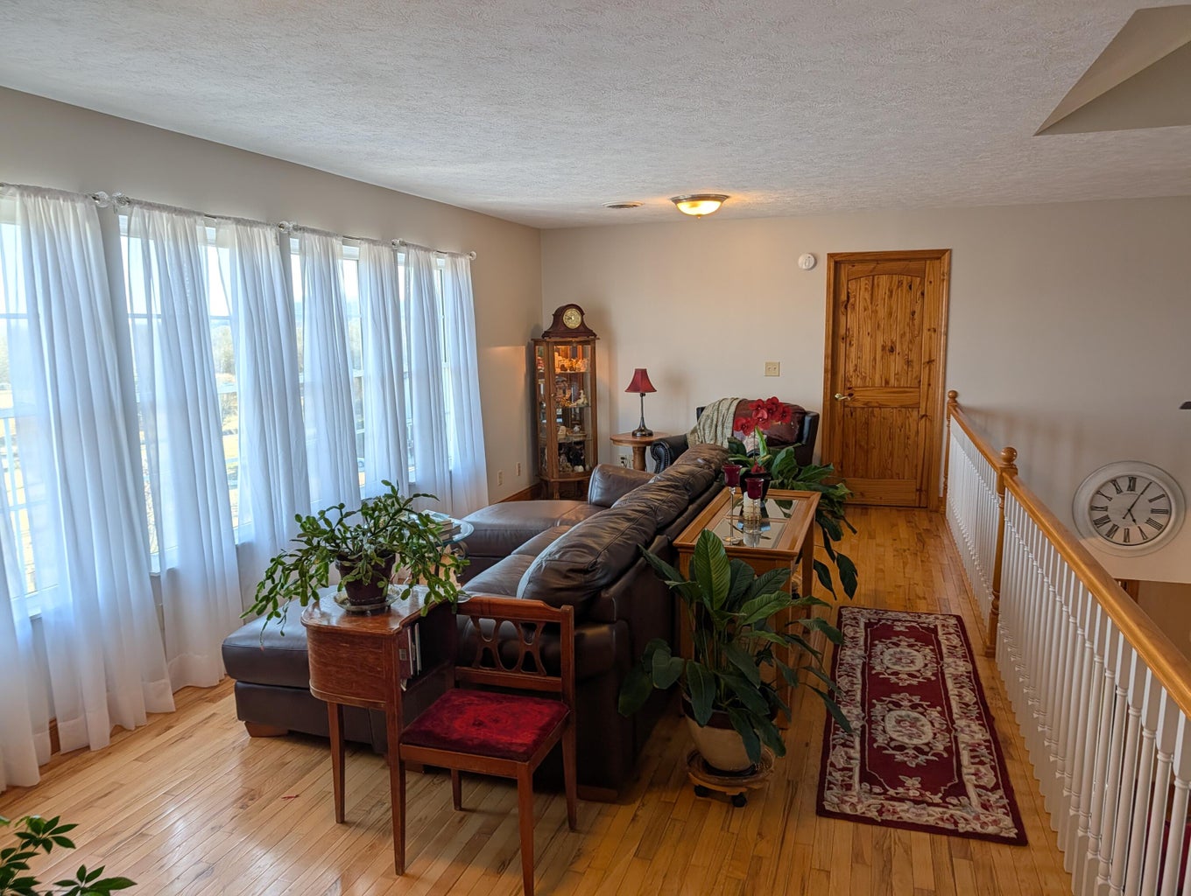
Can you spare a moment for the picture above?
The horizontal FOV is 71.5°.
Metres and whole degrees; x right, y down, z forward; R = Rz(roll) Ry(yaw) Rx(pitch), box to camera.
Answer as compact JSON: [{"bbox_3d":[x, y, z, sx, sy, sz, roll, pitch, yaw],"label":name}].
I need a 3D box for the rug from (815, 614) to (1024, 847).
[{"bbox_3d":[1.353,1.055,3.594,0.620,0.012,2.070,2,10,18],"label":"rug"}]

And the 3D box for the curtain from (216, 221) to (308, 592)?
[{"bbox_3d":[-1.582,-0.042,4.053,0.140,2.070,0.560,2,9,18],"label":"curtain"}]

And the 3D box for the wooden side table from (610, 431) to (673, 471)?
[{"bbox_3d":[0.407,0.196,7.151,0.540,0.605,0.540,2,10,18],"label":"wooden side table"}]

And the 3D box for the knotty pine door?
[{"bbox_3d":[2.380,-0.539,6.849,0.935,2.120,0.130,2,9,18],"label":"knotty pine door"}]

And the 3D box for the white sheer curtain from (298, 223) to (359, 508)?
[{"bbox_3d":[-1.423,-0.117,4.521,0.140,2.070,0.470,2,9,18],"label":"white sheer curtain"}]

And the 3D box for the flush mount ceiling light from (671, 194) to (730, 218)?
[{"bbox_3d":[0.722,-1.659,5.697,0.415,0.145,0.415,2,10,18],"label":"flush mount ceiling light"}]

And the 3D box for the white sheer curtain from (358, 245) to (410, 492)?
[{"bbox_3d":[-1.271,-0.191,5.044,0.130,2.050,0.510,2,10,18],"label":"white sheer curtain"}]

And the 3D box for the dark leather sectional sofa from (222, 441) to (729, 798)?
[{"bbox_3d":[-0.220,0.508,4.306,1.630,0.900,2.880,2,10,18],"label":"dark leather sectional sofa"}]

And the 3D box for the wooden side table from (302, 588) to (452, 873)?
[{"bbox_3d":[-0.685,0.858,2.644,0.425,0.745,0.435,2,10,18],"label":"wooden side table"}]

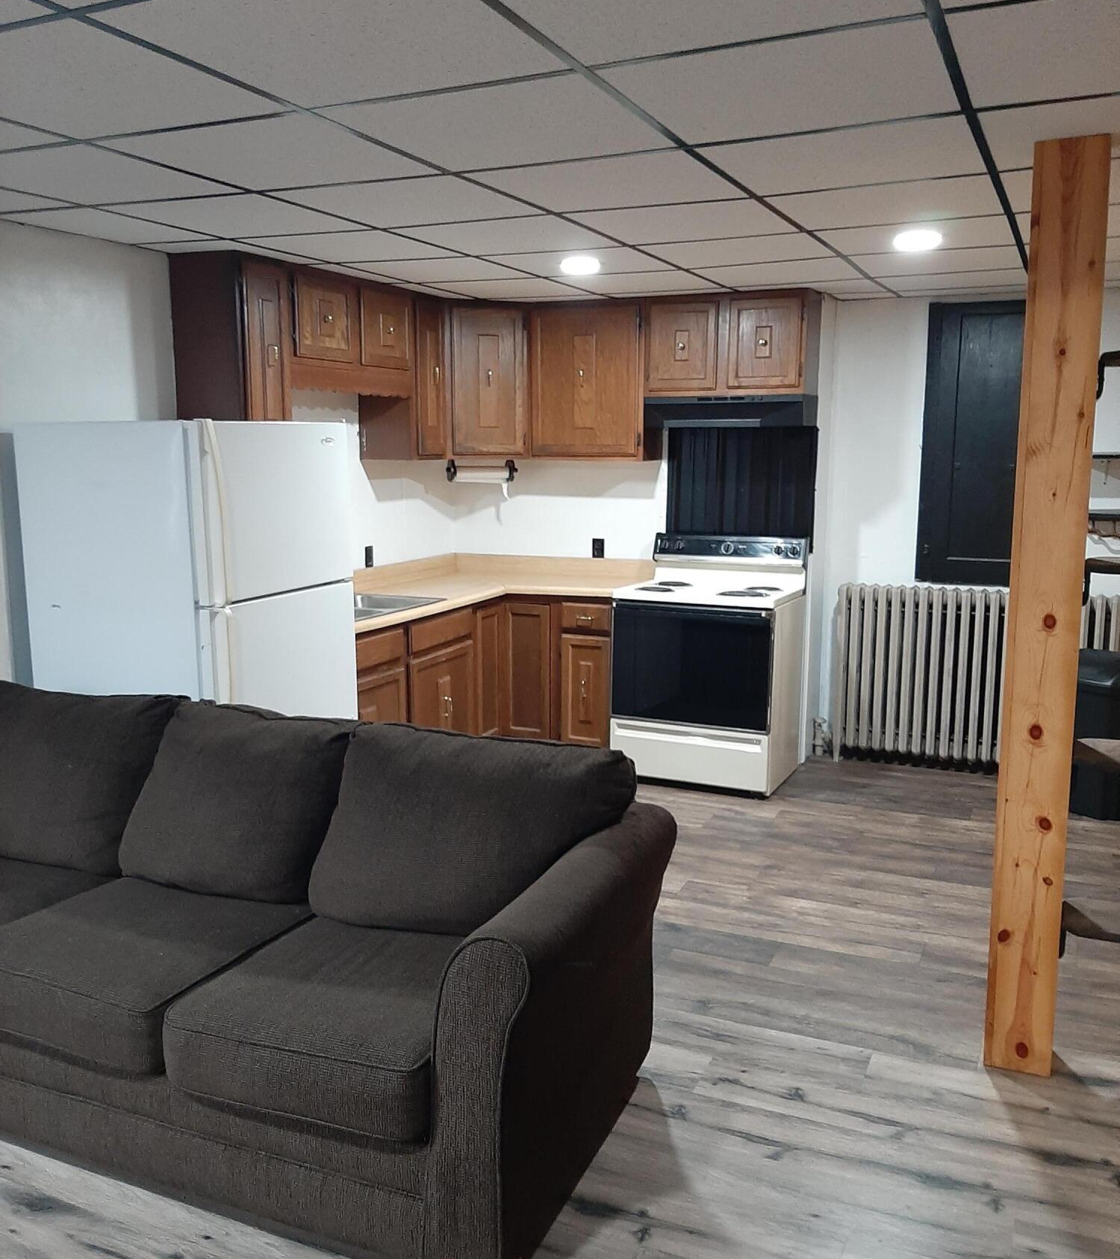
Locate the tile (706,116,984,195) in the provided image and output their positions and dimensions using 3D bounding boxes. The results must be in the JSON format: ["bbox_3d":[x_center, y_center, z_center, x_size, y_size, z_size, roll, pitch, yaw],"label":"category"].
[{"bbox_3d":[0.694,-1.141,2.704,0.605,0.025,0.600,4,11,25],"label":"tile"}]

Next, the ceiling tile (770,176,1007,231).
[{"bbox_3d":[0.942,-1.221,3.212,0.603,0.018,0.603,5,11,25],"label":"ceiling tile"}]

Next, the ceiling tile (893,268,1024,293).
[{"bbox_3d":[1.700,-1.500,4.824,0.605,0.025,0.600,4,11,25],"label":"ceiling tile"}]

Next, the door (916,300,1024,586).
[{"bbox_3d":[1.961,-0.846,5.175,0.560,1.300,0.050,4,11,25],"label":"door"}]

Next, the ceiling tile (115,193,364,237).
[{"bbox_3d":[-0.972,-1.262,3.434,0.605,0.025,0.600,4,11,25],"label":"ceiling tile"}]

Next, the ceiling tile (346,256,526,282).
[{"bbox_3d":[-0.464,-1.438,4.473,0.603,0.018,0.603,5,11,25],"label":"ceiling tile"}]

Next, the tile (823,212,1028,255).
[{"bbox_3d":[1.185,-1.306,3.709,0.605,0.025,0.595,4,11,25],"label":"tile"}]

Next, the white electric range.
[{"bbox_3d":[0.723,0.130,5.383,0.761,1.130,0.655,5,11,25],"label":"white electric range"}]

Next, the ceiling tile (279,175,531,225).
[{"bbox_3d":[-0.416,-1.216,3.176,0.605,0.025,0.595,4,11,25],"label":"ceiling tile"}]

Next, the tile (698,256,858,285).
[{"bbox_3d":[0.890,-1.453,4.551,0.605,0.025,0.600,4,11,25],"label":"tile"}]

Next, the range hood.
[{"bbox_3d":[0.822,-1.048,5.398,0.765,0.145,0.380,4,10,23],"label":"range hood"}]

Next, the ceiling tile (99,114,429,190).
[{"bbox_3d":[-0.675,-1.131,2.671,0.603,0.018,0.603,5,11,25],"label":"ceiling tile"}]

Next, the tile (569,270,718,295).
[{"bbox_3d":[0.328,-1.481,4.742,0.605,0.025,0.595,4,11,25],"label":"tile"}]

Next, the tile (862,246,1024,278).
[{"bbox_3d":[1.433,-1.394,4.231,0.605,0.025,0.595,4,11,25],"label":"tile"}]

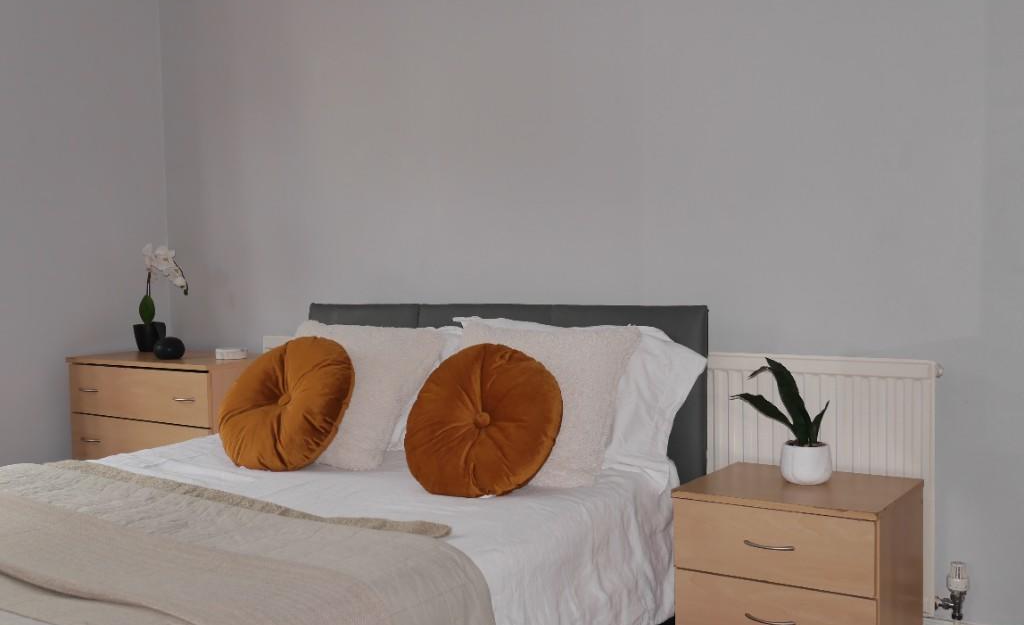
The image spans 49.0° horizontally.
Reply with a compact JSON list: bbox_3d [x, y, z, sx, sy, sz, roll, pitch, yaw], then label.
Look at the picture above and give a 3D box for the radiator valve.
[{"bbox_3d":[1.039,0.656,2.655,0.075,0.141,0.056,1,4,35],"label":"radiator valve"}]

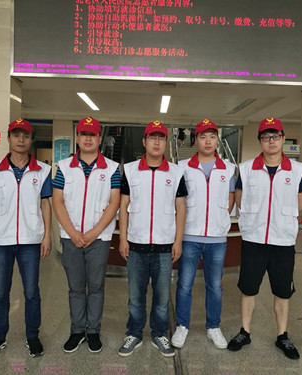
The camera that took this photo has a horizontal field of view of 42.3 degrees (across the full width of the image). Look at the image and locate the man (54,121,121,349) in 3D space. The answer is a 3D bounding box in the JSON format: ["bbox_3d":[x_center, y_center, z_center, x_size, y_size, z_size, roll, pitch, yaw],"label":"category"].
[{"bbox_3d":[-0.493,0.355,2.983,0.500,1.768,0.350,1,3,-8],"label":"man"}]

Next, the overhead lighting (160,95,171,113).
[{"bbox_3d":[0.503,-2.916,13.764,0.290,0.080,3.697,2,3,1],"label":"overhead lighting"}]

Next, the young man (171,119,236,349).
[{"bbox_3d":[0.432,0.361,3.141,0.490,1.798,0.330,2,3,5],"label":"young man"}]

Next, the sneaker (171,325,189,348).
[{"bbox_3d":[0.245,1.193,3.192,0.108,0.115,0.285,3,3,17],"label":"sneaker"}]

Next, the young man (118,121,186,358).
[{"bbox_3d":[0.011,0.379,2.957,0.500,1.755,0.330,2,3,0],"label":"young man"}]

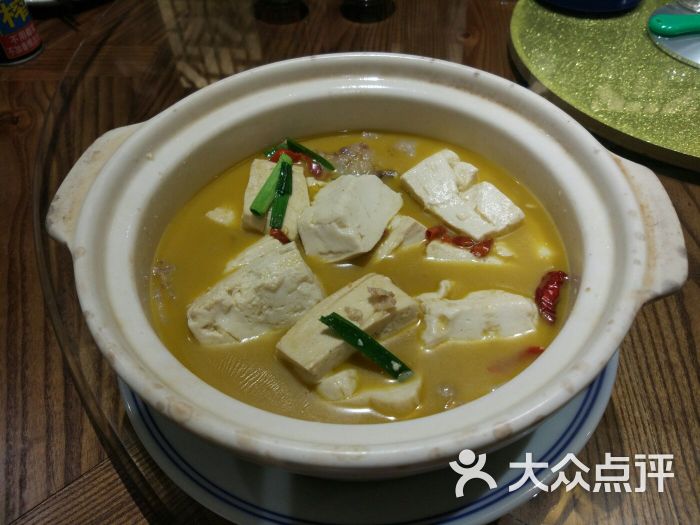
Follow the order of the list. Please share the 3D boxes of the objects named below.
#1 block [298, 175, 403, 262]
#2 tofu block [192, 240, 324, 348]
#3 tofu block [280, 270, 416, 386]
[{"bbox_3d":[0.002,-0.016,0.267,0.033,0.021,0.043,27,56,22],"label":"block"},{"bbox_3d":[-0.038,0.020,0.243,0.048,0.022,0.034,-29,55,-21],"label":"tofu block"},{"bbox_3d":[0.000,0.030,0.232,0.052,0.019,0.019,-31,56,-23],"label":"tofu block"}]

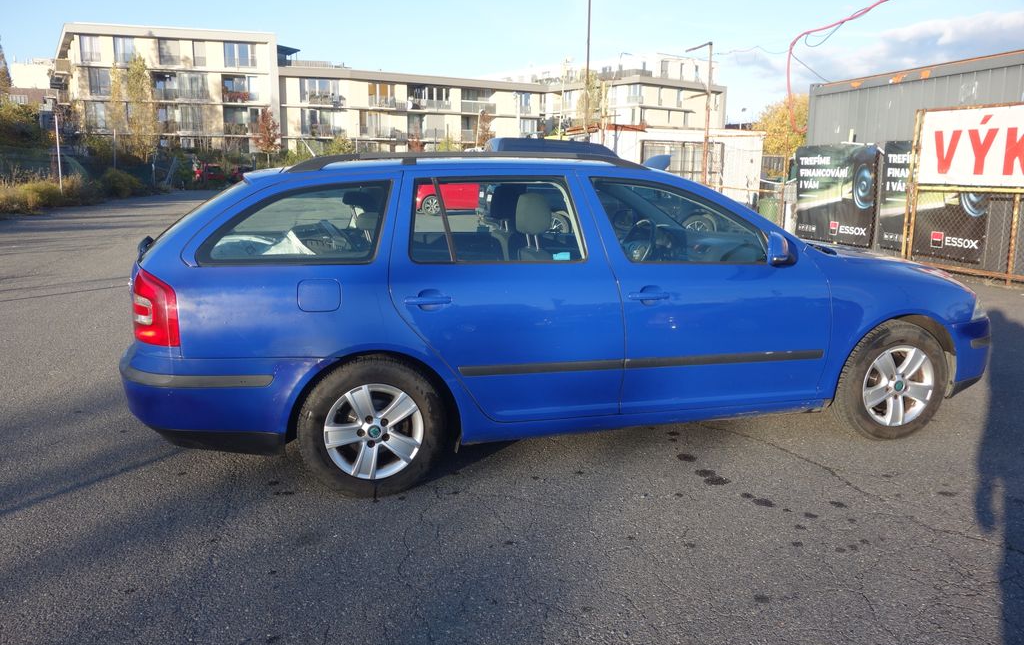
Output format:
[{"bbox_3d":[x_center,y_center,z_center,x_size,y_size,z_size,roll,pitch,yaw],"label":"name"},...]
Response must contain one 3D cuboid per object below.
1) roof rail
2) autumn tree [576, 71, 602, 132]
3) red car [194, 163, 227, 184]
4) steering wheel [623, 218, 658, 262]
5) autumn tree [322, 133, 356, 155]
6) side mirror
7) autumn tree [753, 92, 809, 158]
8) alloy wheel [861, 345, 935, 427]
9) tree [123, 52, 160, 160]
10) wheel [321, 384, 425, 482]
[{"bbox_3d":[-0.164,-0.706,3.498,1.650,0.085,0.060,-3,11,-14],"label":"roof rail"},{"bbox_3d":[8.377,-21.557,85.000,3.200,11.000,3.200,0,11,0],"label":"autumn tree"},{"bbox_3d":[-21.127,-10.476,56.000,1.780,1.480,4.200,-4,11,-20],"label":"red car"},{"bbox_3d":[0.762,-0.483,4.756,0.120,0.375,0.375,22,4,-17],"label":"steering wheel"},{"bbox_3d":[-14.159,-13.792,65.000,2.700,3.400,2.700,0,11,0],"label":"autumn tree"},{"bbox_3d":[1.204,-0.326,3.562,0.100,0.150,0.180,-3,11,-14],"label":"side mirror"},{"bbox_3d":[15.848,-9.944,45.000,5.000,6.100,5.000,0,11,0],"label":"autumn tree"},{"bbox_3d":[1.906,0.303,4.028,0.410,0.410,0.175,-3,11,-14],"label":"alloy wheel"},{"bbox_3d":[-30.783,-17.401,66.000,3.000,9.400,3.000,0,11,0],"label":"tree"},{"bbox_3d":[-0.591,0.447,3.405,0.410,0.410,0.175,-3,11,-14],"label":"wheel"}]

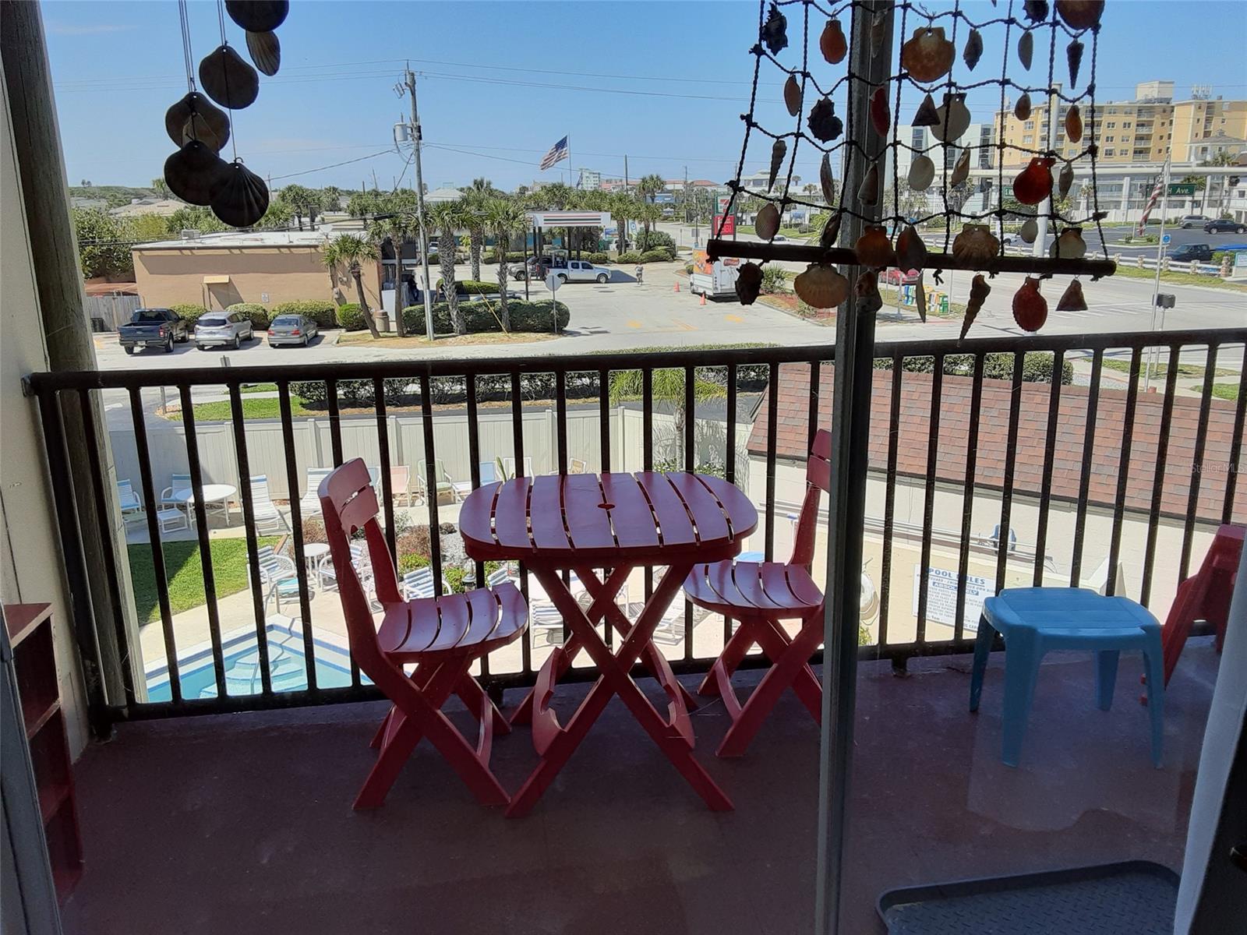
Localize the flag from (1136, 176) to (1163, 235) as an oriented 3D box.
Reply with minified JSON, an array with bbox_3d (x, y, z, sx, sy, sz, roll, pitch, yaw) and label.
[{"bbox_3d":[14.888,-7.451,27.500,0.780,1.750,0.350,7,17,27],"label":"flag"}]

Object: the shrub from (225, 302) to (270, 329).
[{"bbox_3d":[-19.843,-7.982,51.257,2.200,1.250,1.550,-3,16,-6],"label":"shrub"}]

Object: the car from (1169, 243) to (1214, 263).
[{"bbox_3d":[47.155,-17.428,80.000,5.400,1.800,1.900,-2,15,-5],"label":"car"}]

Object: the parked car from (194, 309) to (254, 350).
[{"bbox_3d":[-18.438,-6.477,45.166,1.860,1.680,4.520,-3,16,-6],"label":"parked car"}]

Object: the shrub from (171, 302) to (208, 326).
[{"bbox_3d":[-22.557,-7.847,50.685,1.850,1.300,1.400,-2,15,-3],"label":"shrub"}]

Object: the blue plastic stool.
[{"bbox_3d":[1.223,0.573,2.680,0.410,0.384,0.335,-1,15,1],"label":"blue plastic stool"}]

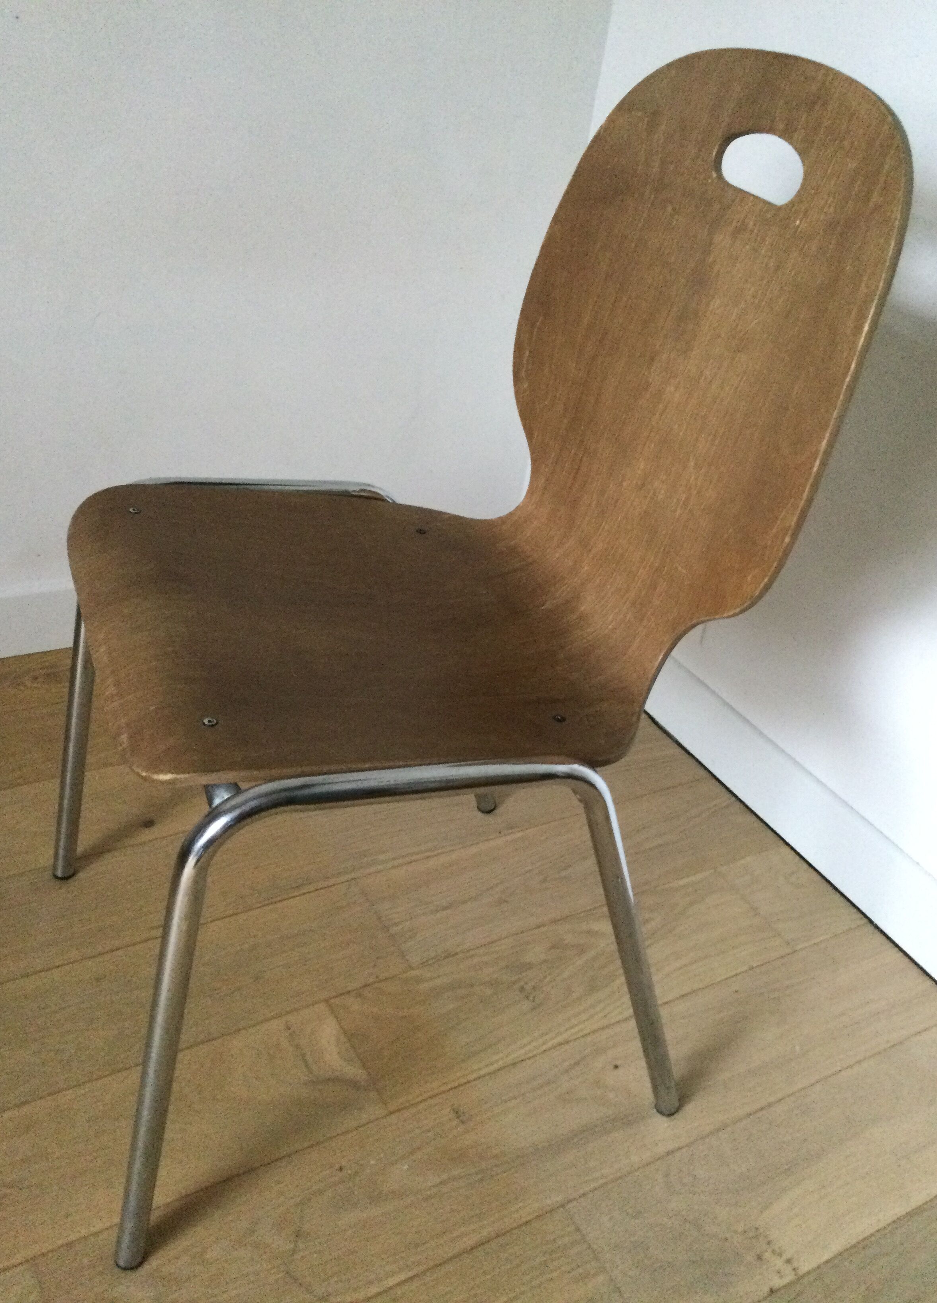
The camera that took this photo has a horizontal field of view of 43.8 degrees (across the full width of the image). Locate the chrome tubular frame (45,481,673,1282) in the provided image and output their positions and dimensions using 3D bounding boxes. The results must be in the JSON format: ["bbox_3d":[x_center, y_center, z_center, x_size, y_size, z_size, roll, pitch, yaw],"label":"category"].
[{"bbox_3d":[-0.085,0.138,1.019,0.500,0.446,0.452,-6,35,-23],"label":"chrome tubular frame"}]

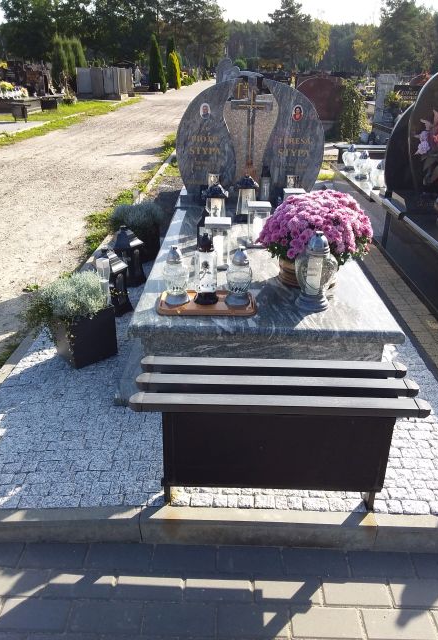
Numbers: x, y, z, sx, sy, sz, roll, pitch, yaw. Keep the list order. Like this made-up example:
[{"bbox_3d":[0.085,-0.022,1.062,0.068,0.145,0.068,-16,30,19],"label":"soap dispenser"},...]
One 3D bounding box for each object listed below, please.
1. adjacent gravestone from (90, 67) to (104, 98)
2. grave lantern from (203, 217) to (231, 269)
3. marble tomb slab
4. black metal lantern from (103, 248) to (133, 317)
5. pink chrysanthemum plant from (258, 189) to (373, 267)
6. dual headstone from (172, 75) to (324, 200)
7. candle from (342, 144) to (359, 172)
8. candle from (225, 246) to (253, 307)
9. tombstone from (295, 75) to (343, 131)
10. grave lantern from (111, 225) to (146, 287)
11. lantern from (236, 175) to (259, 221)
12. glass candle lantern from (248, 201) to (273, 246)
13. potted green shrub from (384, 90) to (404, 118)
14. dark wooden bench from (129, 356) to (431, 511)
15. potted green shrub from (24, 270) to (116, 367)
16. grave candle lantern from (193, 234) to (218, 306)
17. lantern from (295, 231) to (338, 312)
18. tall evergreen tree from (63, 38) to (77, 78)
[{"bbox_3d":[-5.950,-11.631,25.491,0.667,1.434,0.253,1,25,1],"label":"adjacent gravestone"},{"bbox_3d":[-0.004,-0.387,2.619,0.130,0.238,0.135,2,25,0],"label":"grave lantern"},{"bbox_3d":[0.218,-0.365,3.379,1.262,0.343,2.707,1,25,1],"label":"marble tomb slab"},{"bbox_3d":[-0.614,-0.230,2.960,0.200,0.385,0.200,-17,30,-32],"label":"black metal lantern"},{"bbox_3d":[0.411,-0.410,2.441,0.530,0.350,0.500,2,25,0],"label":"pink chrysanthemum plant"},{"bbox_3d":[0.252,-1.504,4.279,1.192,0.929,0.202,1,25,1],"label":"dual headstone"},{"bbox_3d":[1.491,-1.828,5.836,0.175,0.268,0.175,2,25,0],"label":"candle"},{"bbox_3d":[0.086,-0.190,2.174,0.110,0.240,0.110,2,25,0],"label":"candle"},{"bbox_3d":[2.105,-4.393,10.556,1.111,1.071,0.222,1,25,1],"label":"tombstone"},{"bbox_3d":[-0.614,-0.436,3.455,0.253,0.384,0.242,1,25,1],"label":"grave lantern"},{"bbox_3d":[0.208,-0.873,3.686,0.167,0.309,0.167,1,25,1],"label":"lantern"},{"bbox_3d":[0.227,-0.553,2.990,0.132,0.236,0.137,2,25,0],"label":"glass candle lantern"},{"bbox_3d":[3.408,-4.205,10.117,0.370,0.500,0.370,1,25,1],"label":"potted green shrub"},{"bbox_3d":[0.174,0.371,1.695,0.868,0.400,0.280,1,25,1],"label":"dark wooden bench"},{"bbox_3d":[-0.703,-0.015,2.499,0.320,0.385,0.320,-22,33,-39],"label":"potted green shrub"},{"bbox_3d":[-0.051,-0.225,2.230,0.108,0.304,0.108,1,25,1],"label":"grave candle lantern"},{"bbox_3d":[0.410,-0.213,2.167,0.178,0.326,0.178,2,25,0],"label":"lantern"},{"bbox_3d":[-8.545,-14.697,30.137,0.859,2.959,0.859,1,25,1],"label":"tall evergreen tree"}]

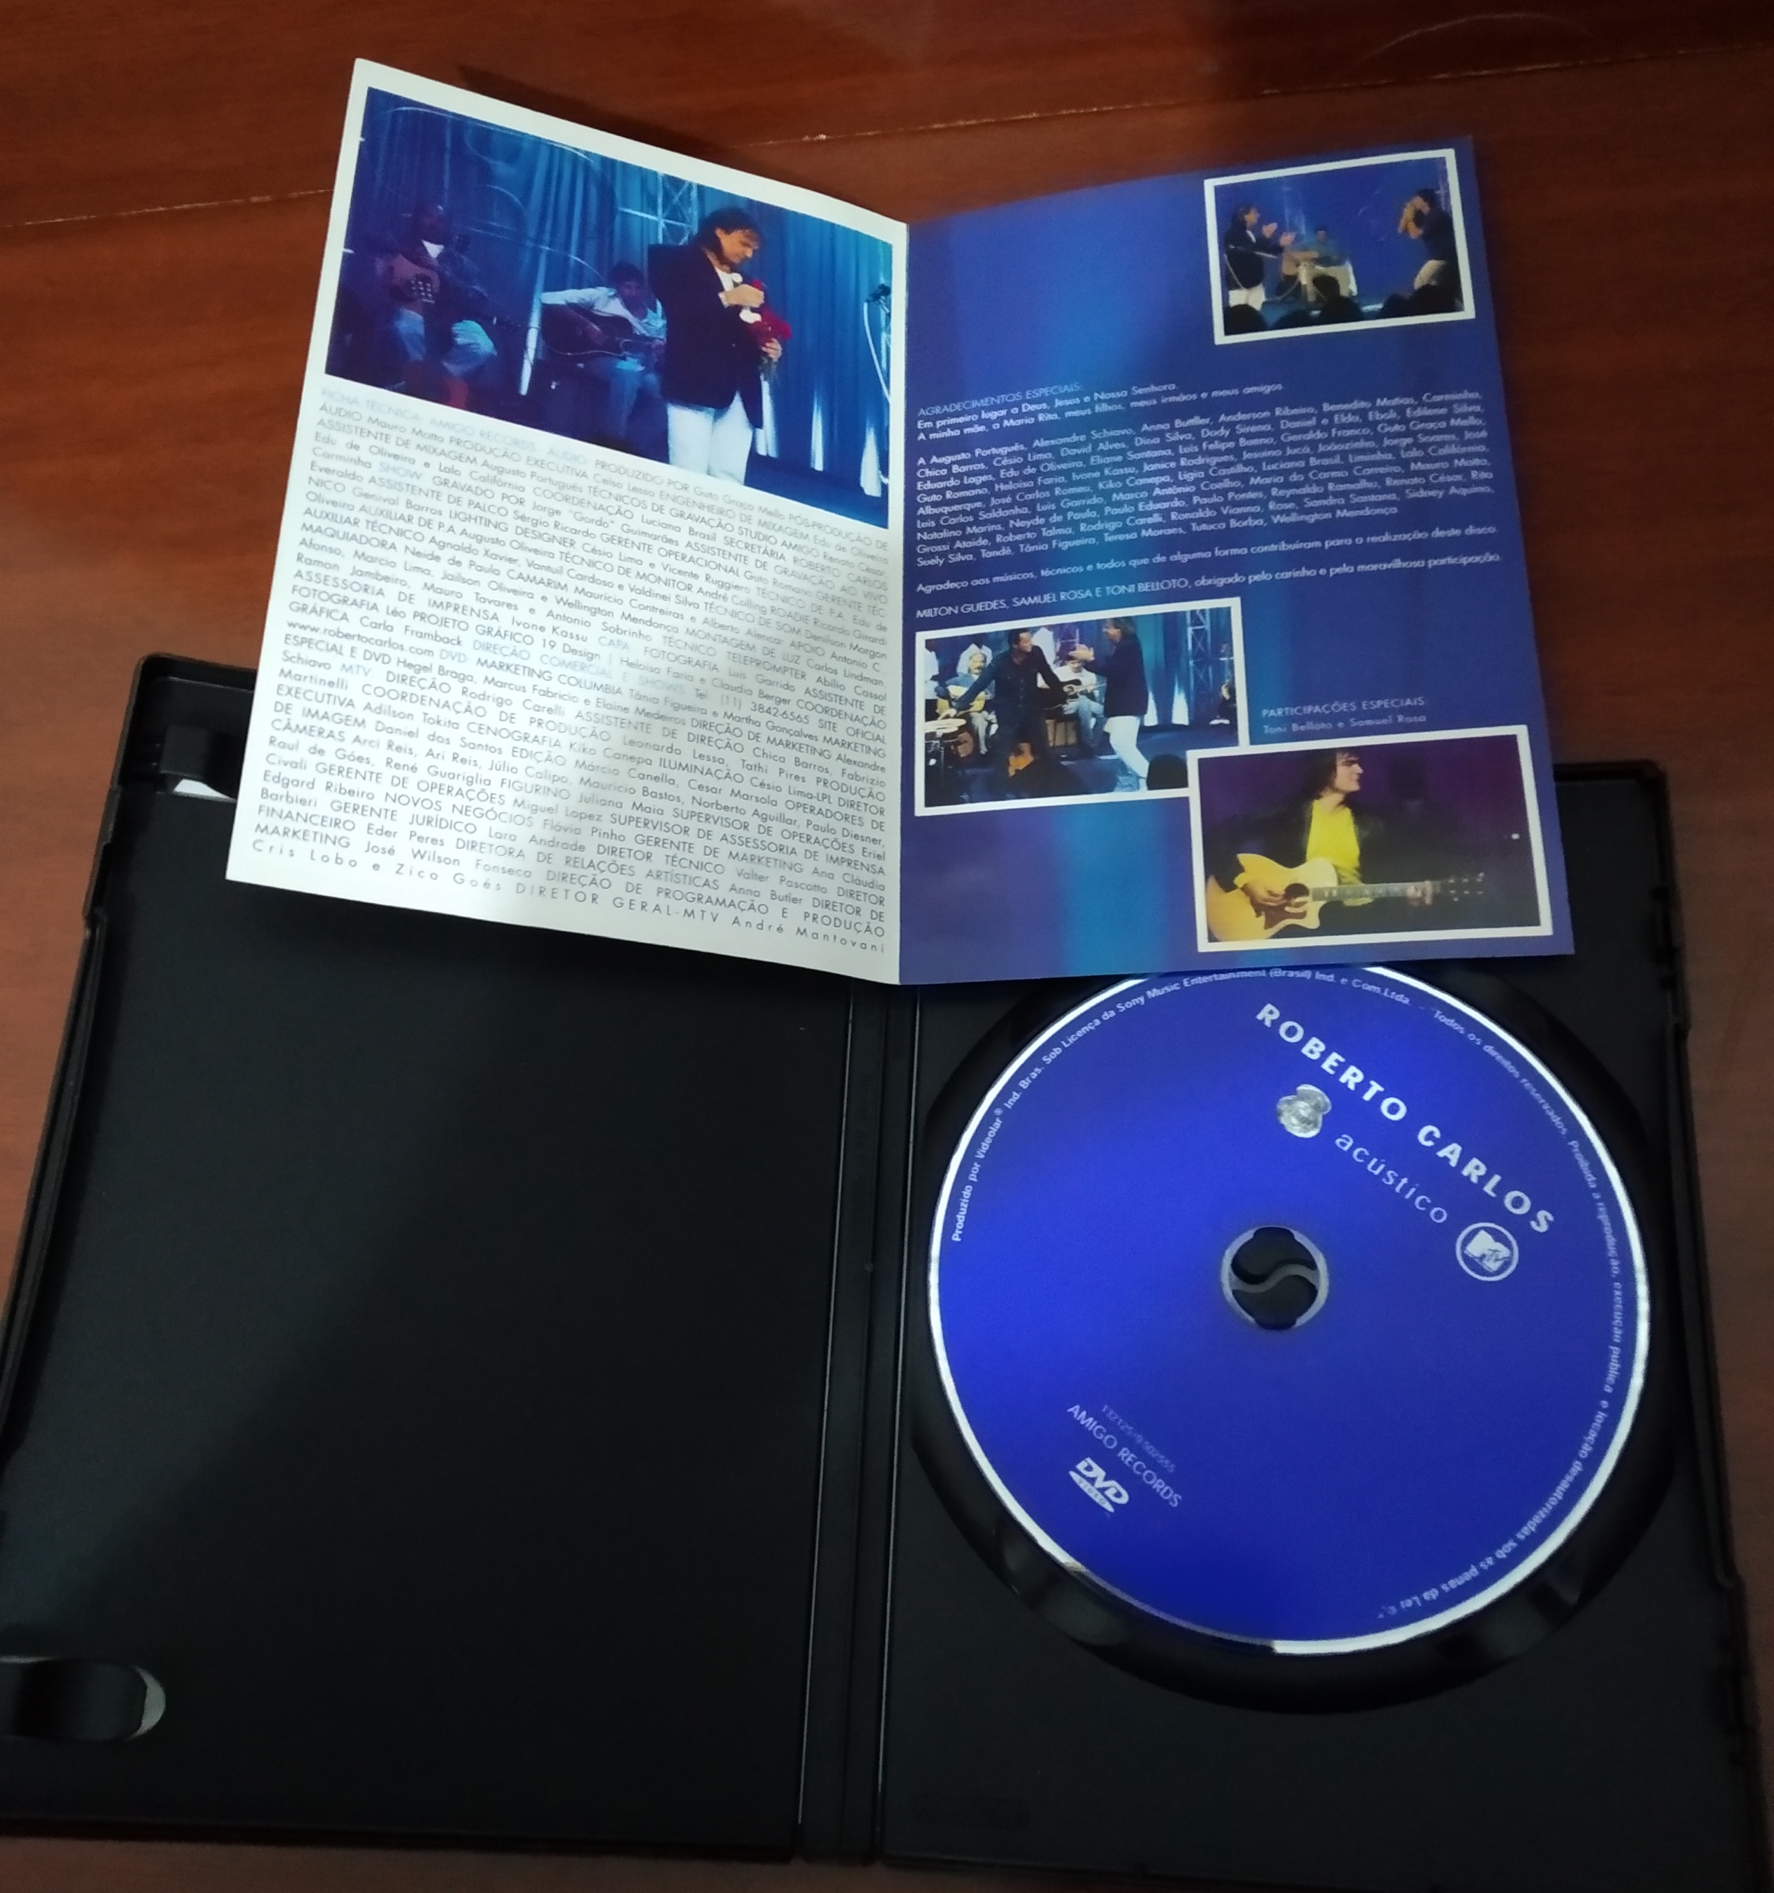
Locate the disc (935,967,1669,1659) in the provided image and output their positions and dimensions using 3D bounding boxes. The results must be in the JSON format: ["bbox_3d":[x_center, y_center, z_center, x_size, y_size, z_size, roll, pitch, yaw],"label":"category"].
[{"bbox_3d":[0.067,0.057,0.305,0.120,0.001,0.120,0,70,9],"label":"disc"}]

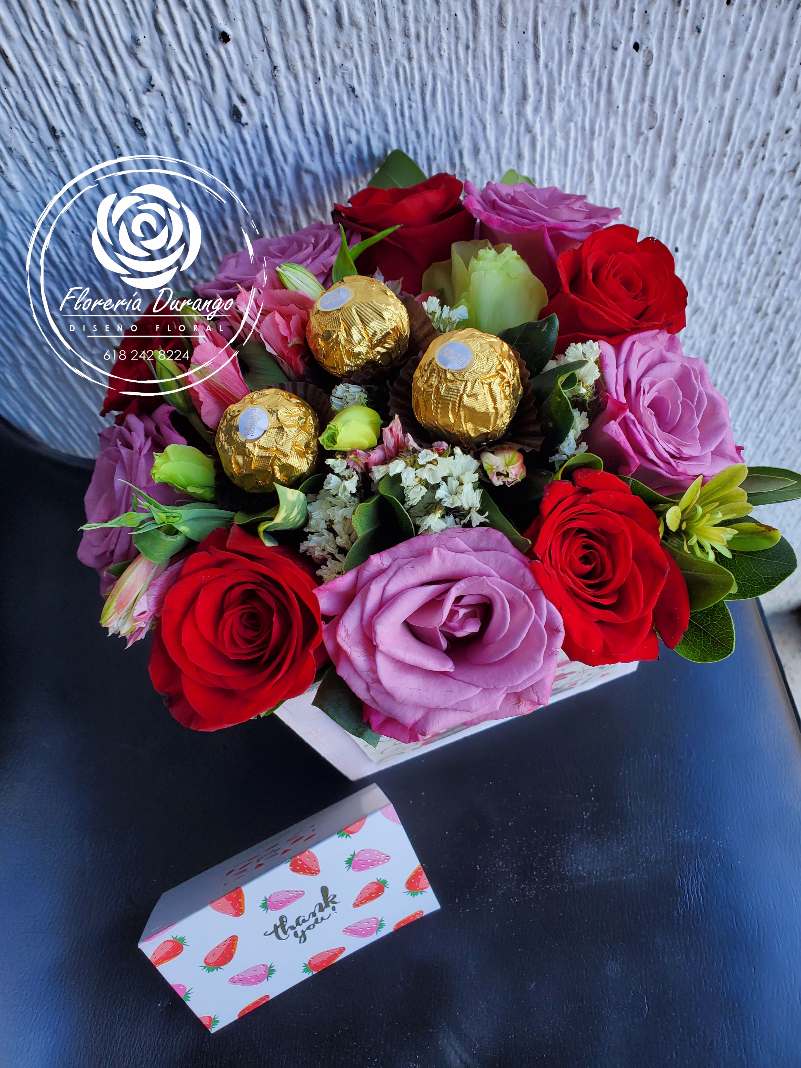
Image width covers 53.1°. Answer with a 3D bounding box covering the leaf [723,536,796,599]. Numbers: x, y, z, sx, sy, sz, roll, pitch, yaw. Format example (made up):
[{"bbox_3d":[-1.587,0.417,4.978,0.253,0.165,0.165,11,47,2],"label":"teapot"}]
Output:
[{"bbox_3d":[0.120,0.009,0.280,0.036,0.010,0.028,1,64,9],"label":"leaf"}]

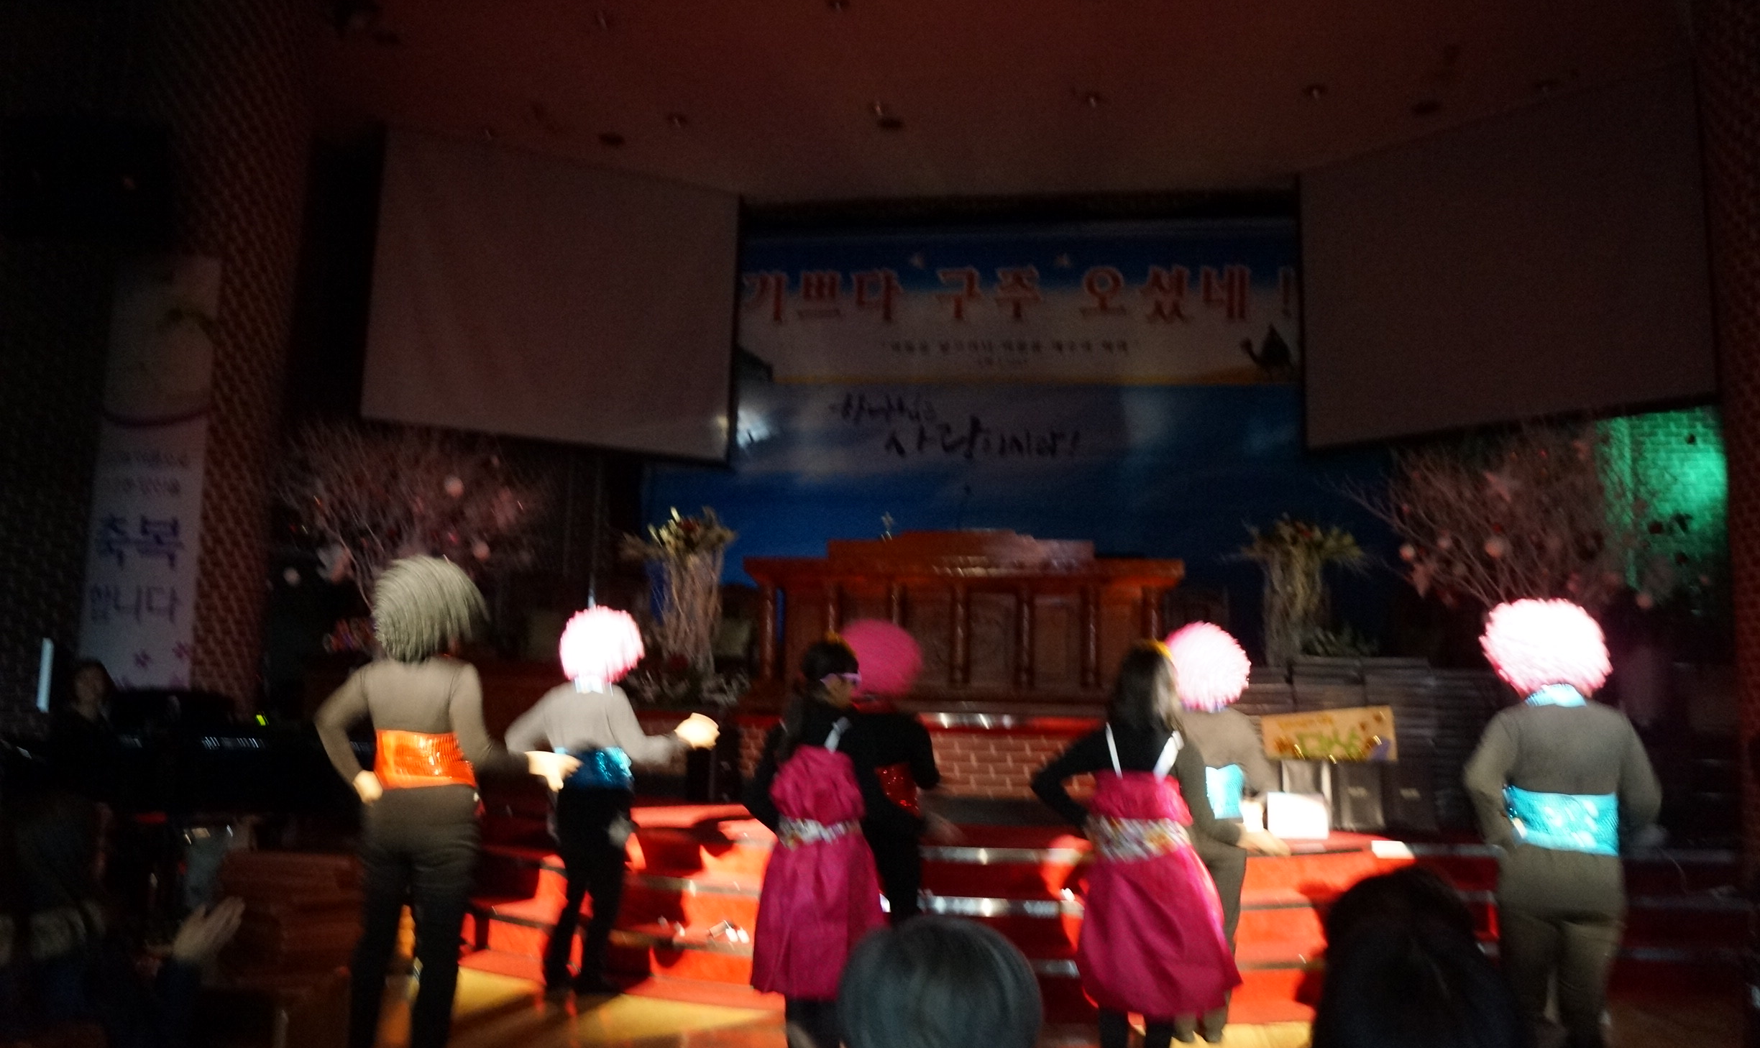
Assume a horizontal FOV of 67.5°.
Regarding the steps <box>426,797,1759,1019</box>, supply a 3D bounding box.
[{"bbox_3d":[0.975,1.895,6.531,6.000,0.550,2.100,0,-7,7],"label":"steps"}]

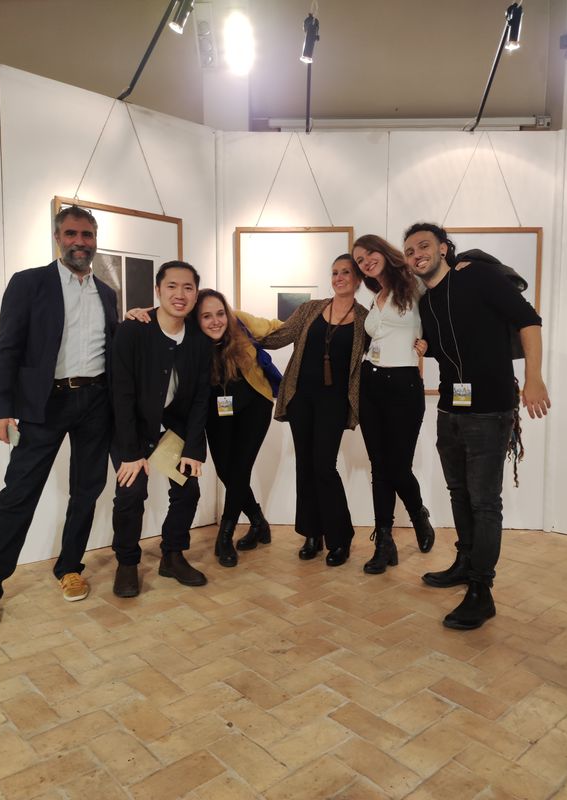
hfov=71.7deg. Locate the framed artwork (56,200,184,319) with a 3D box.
[{"bbox_3d":[-0.900,-0.587,2.228,0.665,0.970,0.035,-1,3,-29],"label":"framed artwork"}]

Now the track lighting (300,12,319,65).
[{"bbox_3d":[0.139,-1.934,2.100,0.085,0.200,0.085,-1,34,-19],"label":"track lighting"}]

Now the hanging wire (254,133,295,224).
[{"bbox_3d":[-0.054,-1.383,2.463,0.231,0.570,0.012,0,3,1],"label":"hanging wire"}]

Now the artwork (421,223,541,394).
[{"bbox_3d":[1.239,-0.555,2.478,0.750,1.047,0.035,0,3,1],"label":"artwork"}]

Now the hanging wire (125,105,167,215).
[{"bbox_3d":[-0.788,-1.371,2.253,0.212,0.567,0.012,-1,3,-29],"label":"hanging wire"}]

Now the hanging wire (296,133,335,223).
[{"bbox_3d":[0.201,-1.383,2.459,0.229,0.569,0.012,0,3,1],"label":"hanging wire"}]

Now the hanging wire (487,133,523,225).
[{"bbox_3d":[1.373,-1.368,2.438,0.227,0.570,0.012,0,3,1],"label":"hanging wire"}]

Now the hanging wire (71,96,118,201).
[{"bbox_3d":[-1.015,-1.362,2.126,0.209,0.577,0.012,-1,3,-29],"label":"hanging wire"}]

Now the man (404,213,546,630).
[{"bbox_3d":[0.857,0.035,1.772,0.460,1.680,0.600,-3,4,-44],"label":"man"}]

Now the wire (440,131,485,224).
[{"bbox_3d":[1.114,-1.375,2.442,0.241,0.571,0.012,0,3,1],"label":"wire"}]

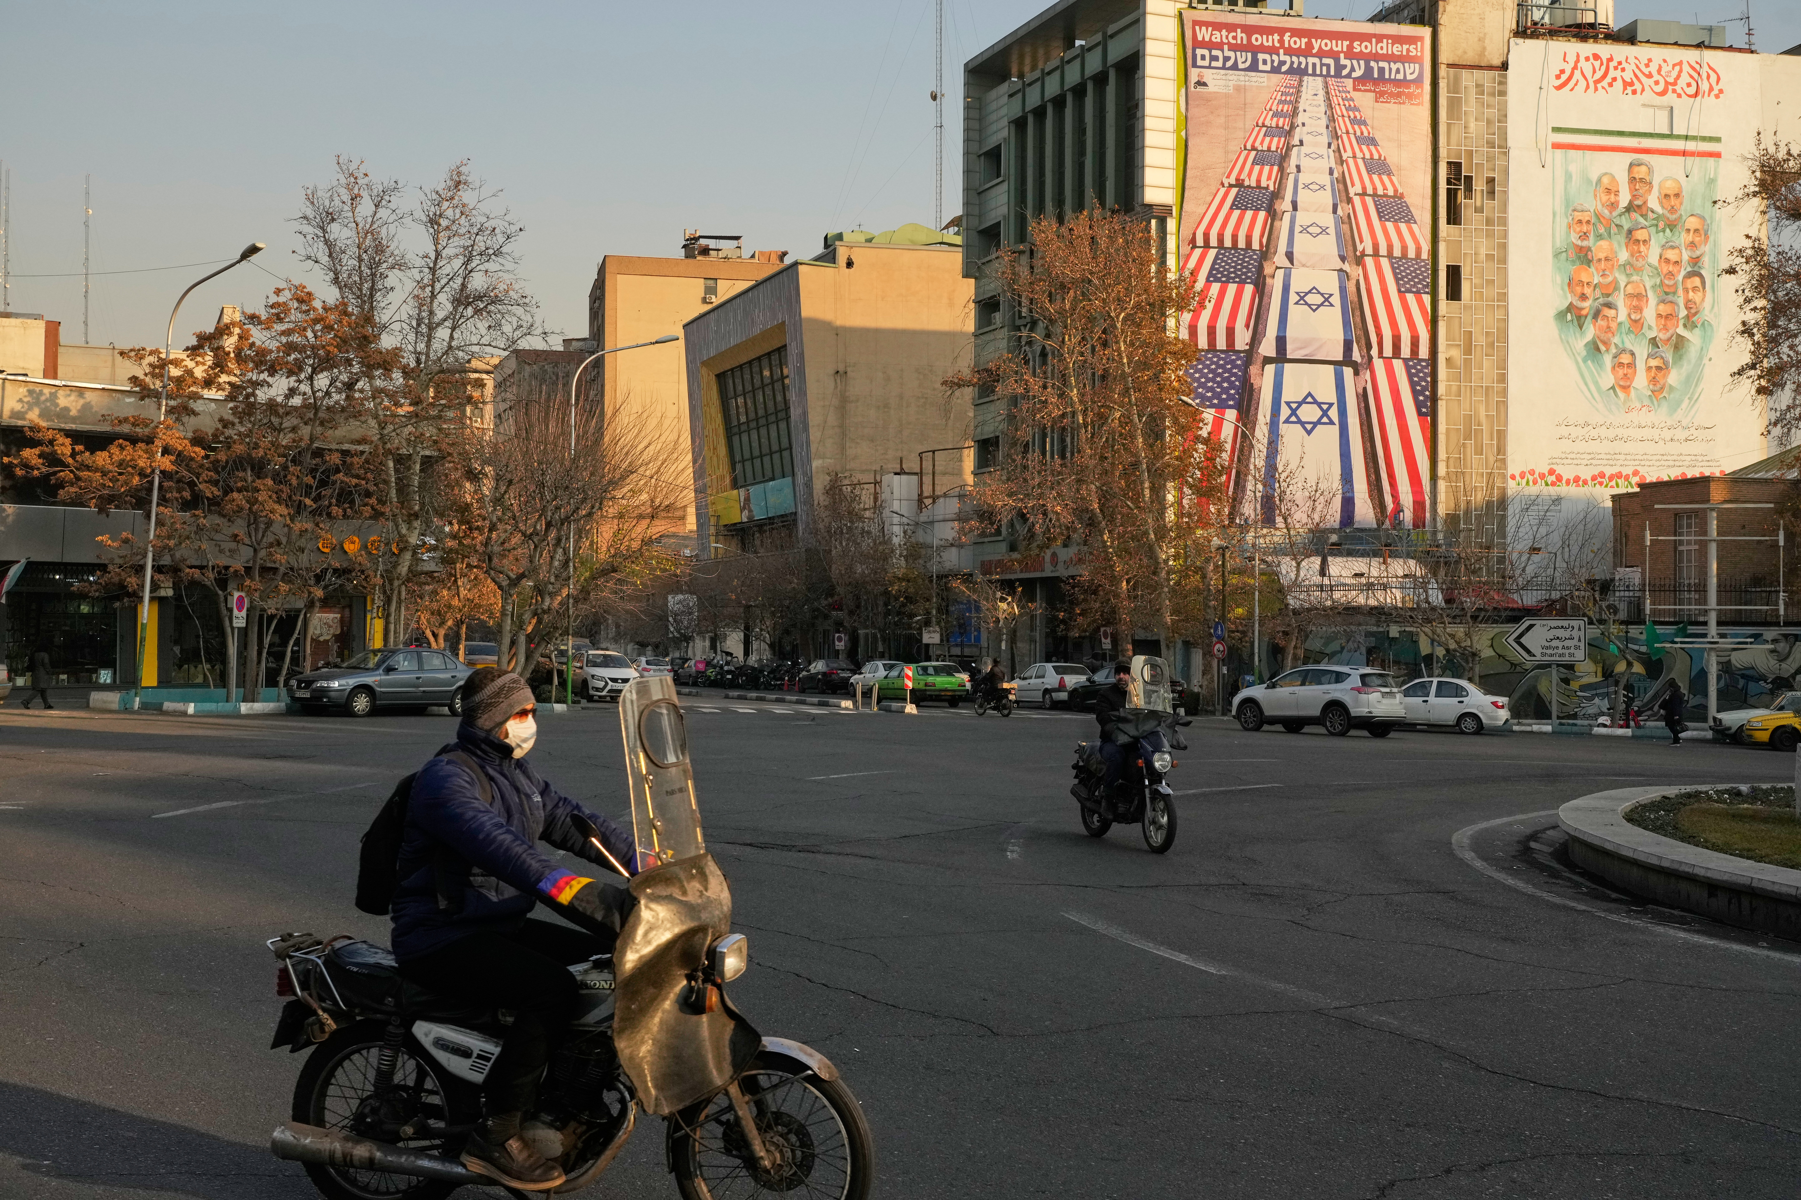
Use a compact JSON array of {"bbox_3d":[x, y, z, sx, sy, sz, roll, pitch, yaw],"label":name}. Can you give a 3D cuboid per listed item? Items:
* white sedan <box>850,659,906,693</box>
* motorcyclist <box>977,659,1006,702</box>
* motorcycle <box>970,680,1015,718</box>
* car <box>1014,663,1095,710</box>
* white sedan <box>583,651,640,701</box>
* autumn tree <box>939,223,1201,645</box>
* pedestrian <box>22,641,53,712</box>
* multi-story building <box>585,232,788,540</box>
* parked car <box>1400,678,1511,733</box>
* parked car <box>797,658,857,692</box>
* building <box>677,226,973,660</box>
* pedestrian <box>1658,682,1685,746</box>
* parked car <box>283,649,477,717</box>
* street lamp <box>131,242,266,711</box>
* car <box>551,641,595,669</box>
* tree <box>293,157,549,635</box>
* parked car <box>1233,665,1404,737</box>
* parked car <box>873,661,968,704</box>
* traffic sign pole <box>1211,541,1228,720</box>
[{"bbox_3d":[-0.620,3.090,70.300,1.700,1.450,4.350,1,-1,-21],"label":"white sedan"},{"bbox_3d":[2.600,2.300,50.800,0.620,1.280,0.800,2,-2,-33],"label":"motorcyclist"},{"bbox_3d":[2.660,2.720,50.900,0.750,1.150,1.980,2,-2,-33],"label":"motorcycle"},{"bbox_3d":[5.150,2.850,59.800,1.740,1.520,4.300,1,-1,-20],"label":"car"},{"bbox_3d":[-9.150,2.370,55.900,1.690,1.500,4.150,1,-1,-18],"label":"white sedan"},{"bbox_3d":[5.958,-4.822,62.000,8.800,17.100,8.200,1,-1,0],"label":"autumn tree"},{"bbox_3d":[-19.972,1.701,41.700,0.650,1.660,0.520,1,-1,6],"label":"pedestrian"},{"bbox_3d":[-15.400,-10.400,141.000,17.000,31.800,16.000,1,-2,-14],"label":"multi-story building"},{"bbox_3d":[14.840,2.914,50.200,4.100,1.480,1.660,0,-2,22],"label":"parked car"},{"bbox_3d":[-3.000,3.150,75.300,1.750,1.440,4.500,1,-2,-23],"label":"parked car"},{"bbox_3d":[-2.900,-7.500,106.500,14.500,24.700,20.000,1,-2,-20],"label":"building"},{"bbox_3d":[18.444,2.689,43.000,0.550,1.620,0.550,1,-1,-3],"label":"pedestrian"},{"bbox_3d":[-11.540,1.860,40.800,1.730,1.460,4.500,0,-1,36],"label":"parked car"},{"bbox_3d":[-15.891,-2.806,40.800,3.300,10.600,0.400,0,-1,26],"label":"street lamp"},{"bbox_3d":[-12.353,2.418,68.000,1.720,1.600,4.400,1,-1,-18],"label":"car"},{"bbox_3d":[-11.460,-4.060,43.000,6.100,13.000,6.000,1,-2,-17],"label":"tree"},{"bbox_3d":[10.450,2.530,45.300,1.845,1.690,4.600,2,-2,-40],"label":"parked car"},{"bbox_3d":[0.600,2.820,59.500,1.700,1.410,4.400,1,-1,-24],"label":"parked car"},{"bbox_3d":[9.780,0.800,55.200,0.500,5.450,0.420,0,-2,17],"label":"traffic sign pole"}]

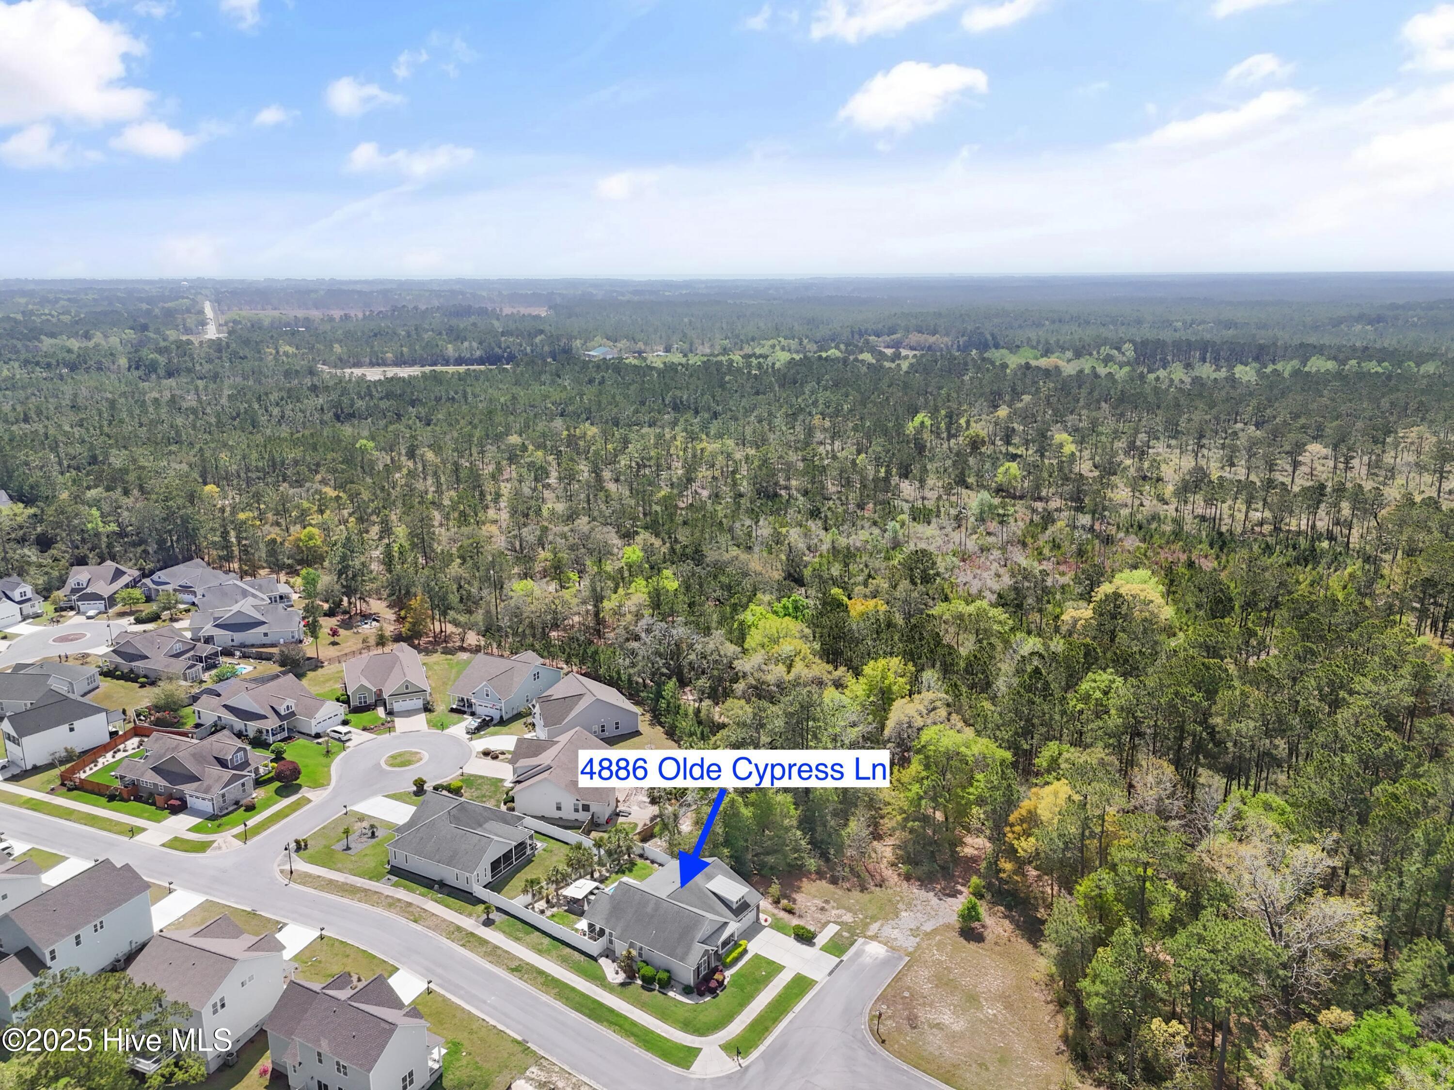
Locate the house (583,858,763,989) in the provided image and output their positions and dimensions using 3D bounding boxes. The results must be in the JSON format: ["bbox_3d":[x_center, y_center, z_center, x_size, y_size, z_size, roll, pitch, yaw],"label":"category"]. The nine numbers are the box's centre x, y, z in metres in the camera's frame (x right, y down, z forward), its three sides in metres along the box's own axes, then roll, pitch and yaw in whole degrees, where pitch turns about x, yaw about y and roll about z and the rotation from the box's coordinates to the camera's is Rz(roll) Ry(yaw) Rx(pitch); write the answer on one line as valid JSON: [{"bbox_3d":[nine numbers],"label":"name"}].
[{"bbox_3d":[-5.980,44.080,122.680,16.540,5.900,15.300,10,18,34],"label":"house"}]

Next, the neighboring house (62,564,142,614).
[{"bbox_3d":[-159.740,10.380,254.454,15.692,7.795,19.282,-2,15,-5],"label":"neighboring house"}]

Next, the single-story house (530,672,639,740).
[{"bbox_3d":[-24.418,27.471,172.524,16.780,6.910,13.420,-7,16,-23],"label":"single-story house"}]

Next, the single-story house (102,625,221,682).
[{"bbox_3d":[-119.062,21.911,212.156,28.718,7.385,14.154,6,16,22],"label":"single-story house"}]

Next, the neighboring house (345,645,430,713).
[{"bbox_3d":[-63.357,23.955,187.004,14.410,6.410,22.700,-7,17,-23],"label":"neighboring house"}]

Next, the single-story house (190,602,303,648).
[{"bbox_3d":[-102.335,16.039,215.458,24.470,7.110,13.820,-2,15,-6],"label":"single-story house"}]

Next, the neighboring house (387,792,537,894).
[{"bbox_3d":[-34.697,37.638,135.343,17.660,6.810,16.870,8,17,27],"label":"neighboring house"}]

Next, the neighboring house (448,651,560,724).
[{"bbox_3d":[-42.449,26.073,194.958,13.026,7.692,19.179,8,17,26],"label":"neighboring house"}]

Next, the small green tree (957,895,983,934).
[{"bbox_3d":[30.438,45.982,126.063,3.125,4.790,3.125,0,15,0],"label":"small green tree"}]

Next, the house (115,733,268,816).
[{"bbox_3d":[-81.370,32.791,153.715,23.490,6.910,13.420,6,16,22],"label":"house"}]

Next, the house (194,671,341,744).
[{"bbox_3d":[-79.970,26.958,174.842,25.360,7.110,13.520,8,17,28],"label":"house"}]

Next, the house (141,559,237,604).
[{"bbox_3d":[-139.685,8.741,261.889,17.744,6.872,17.744,5,16,18],"label":"house"}]

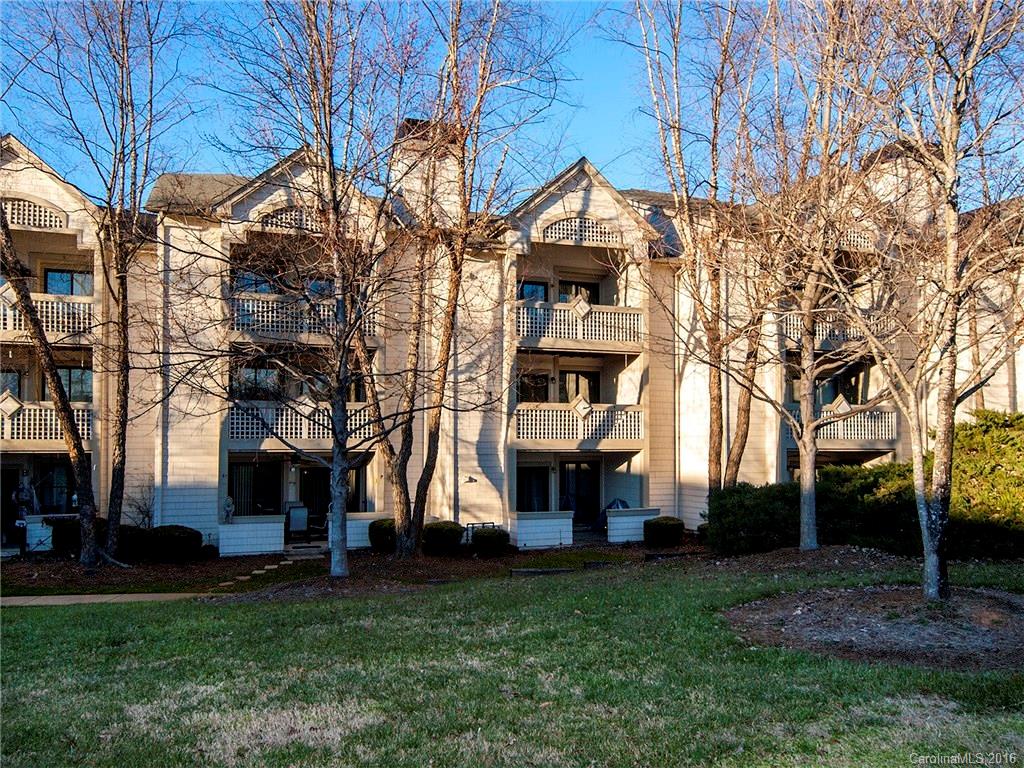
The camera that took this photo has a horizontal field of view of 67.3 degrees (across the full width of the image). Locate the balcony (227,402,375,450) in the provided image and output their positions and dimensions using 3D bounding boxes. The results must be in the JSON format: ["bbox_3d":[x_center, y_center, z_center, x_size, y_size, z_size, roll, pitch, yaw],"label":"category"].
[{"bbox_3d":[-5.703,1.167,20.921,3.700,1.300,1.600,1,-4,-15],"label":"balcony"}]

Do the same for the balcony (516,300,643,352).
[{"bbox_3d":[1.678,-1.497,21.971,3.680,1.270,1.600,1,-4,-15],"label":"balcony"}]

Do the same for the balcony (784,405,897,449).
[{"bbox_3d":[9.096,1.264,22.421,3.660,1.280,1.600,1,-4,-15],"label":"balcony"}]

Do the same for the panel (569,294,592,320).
[{"bbox_3d":[1.906,-2.114,21.250,0.660,0.700,0.200,1,-4,-15],"label":"panel"}]

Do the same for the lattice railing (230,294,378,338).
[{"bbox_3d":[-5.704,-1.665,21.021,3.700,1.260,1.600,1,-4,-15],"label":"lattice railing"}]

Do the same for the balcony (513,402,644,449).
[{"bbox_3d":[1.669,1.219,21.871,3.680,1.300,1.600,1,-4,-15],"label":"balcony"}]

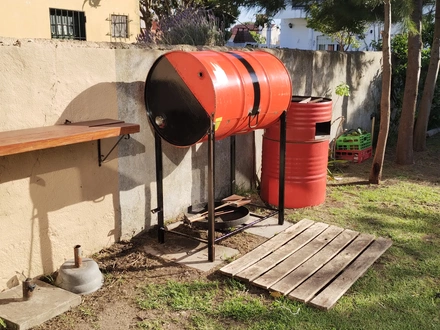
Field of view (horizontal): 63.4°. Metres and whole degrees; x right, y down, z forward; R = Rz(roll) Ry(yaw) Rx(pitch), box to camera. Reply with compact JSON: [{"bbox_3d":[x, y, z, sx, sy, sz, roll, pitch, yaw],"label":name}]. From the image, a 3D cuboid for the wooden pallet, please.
[{"bbox_3d":[0.584,0.577,2.216,0.619,0.055,0.983,10,17,39],"label":"wooden pallet"}]

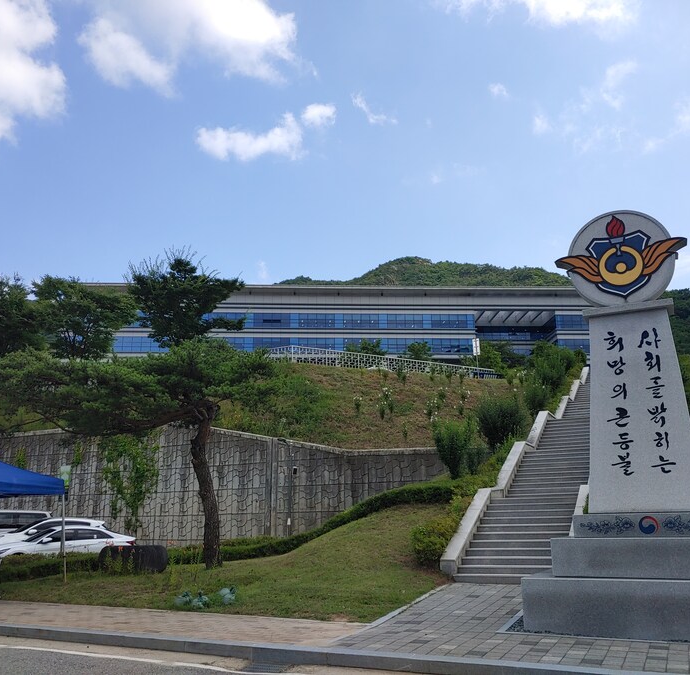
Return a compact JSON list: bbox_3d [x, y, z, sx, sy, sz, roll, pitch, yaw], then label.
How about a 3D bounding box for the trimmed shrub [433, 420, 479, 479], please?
[{"bbox_3d":[3.168,3.218,18.735,1.270,1.718,1.232,-3,-17,9],"label":"trimmed shrub"}]

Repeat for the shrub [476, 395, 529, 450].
[{"bbox_3d":[5.131,2.826,21.450,1.660,1.819,1.610,-4,-17,13],"label":"shrub"}]

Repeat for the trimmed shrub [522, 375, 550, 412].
[{"bbox_3d":[7.849,2.351,27.019,1.120,1.626,1.086,-5,-17,16],"label":"trimmed shrub"}]

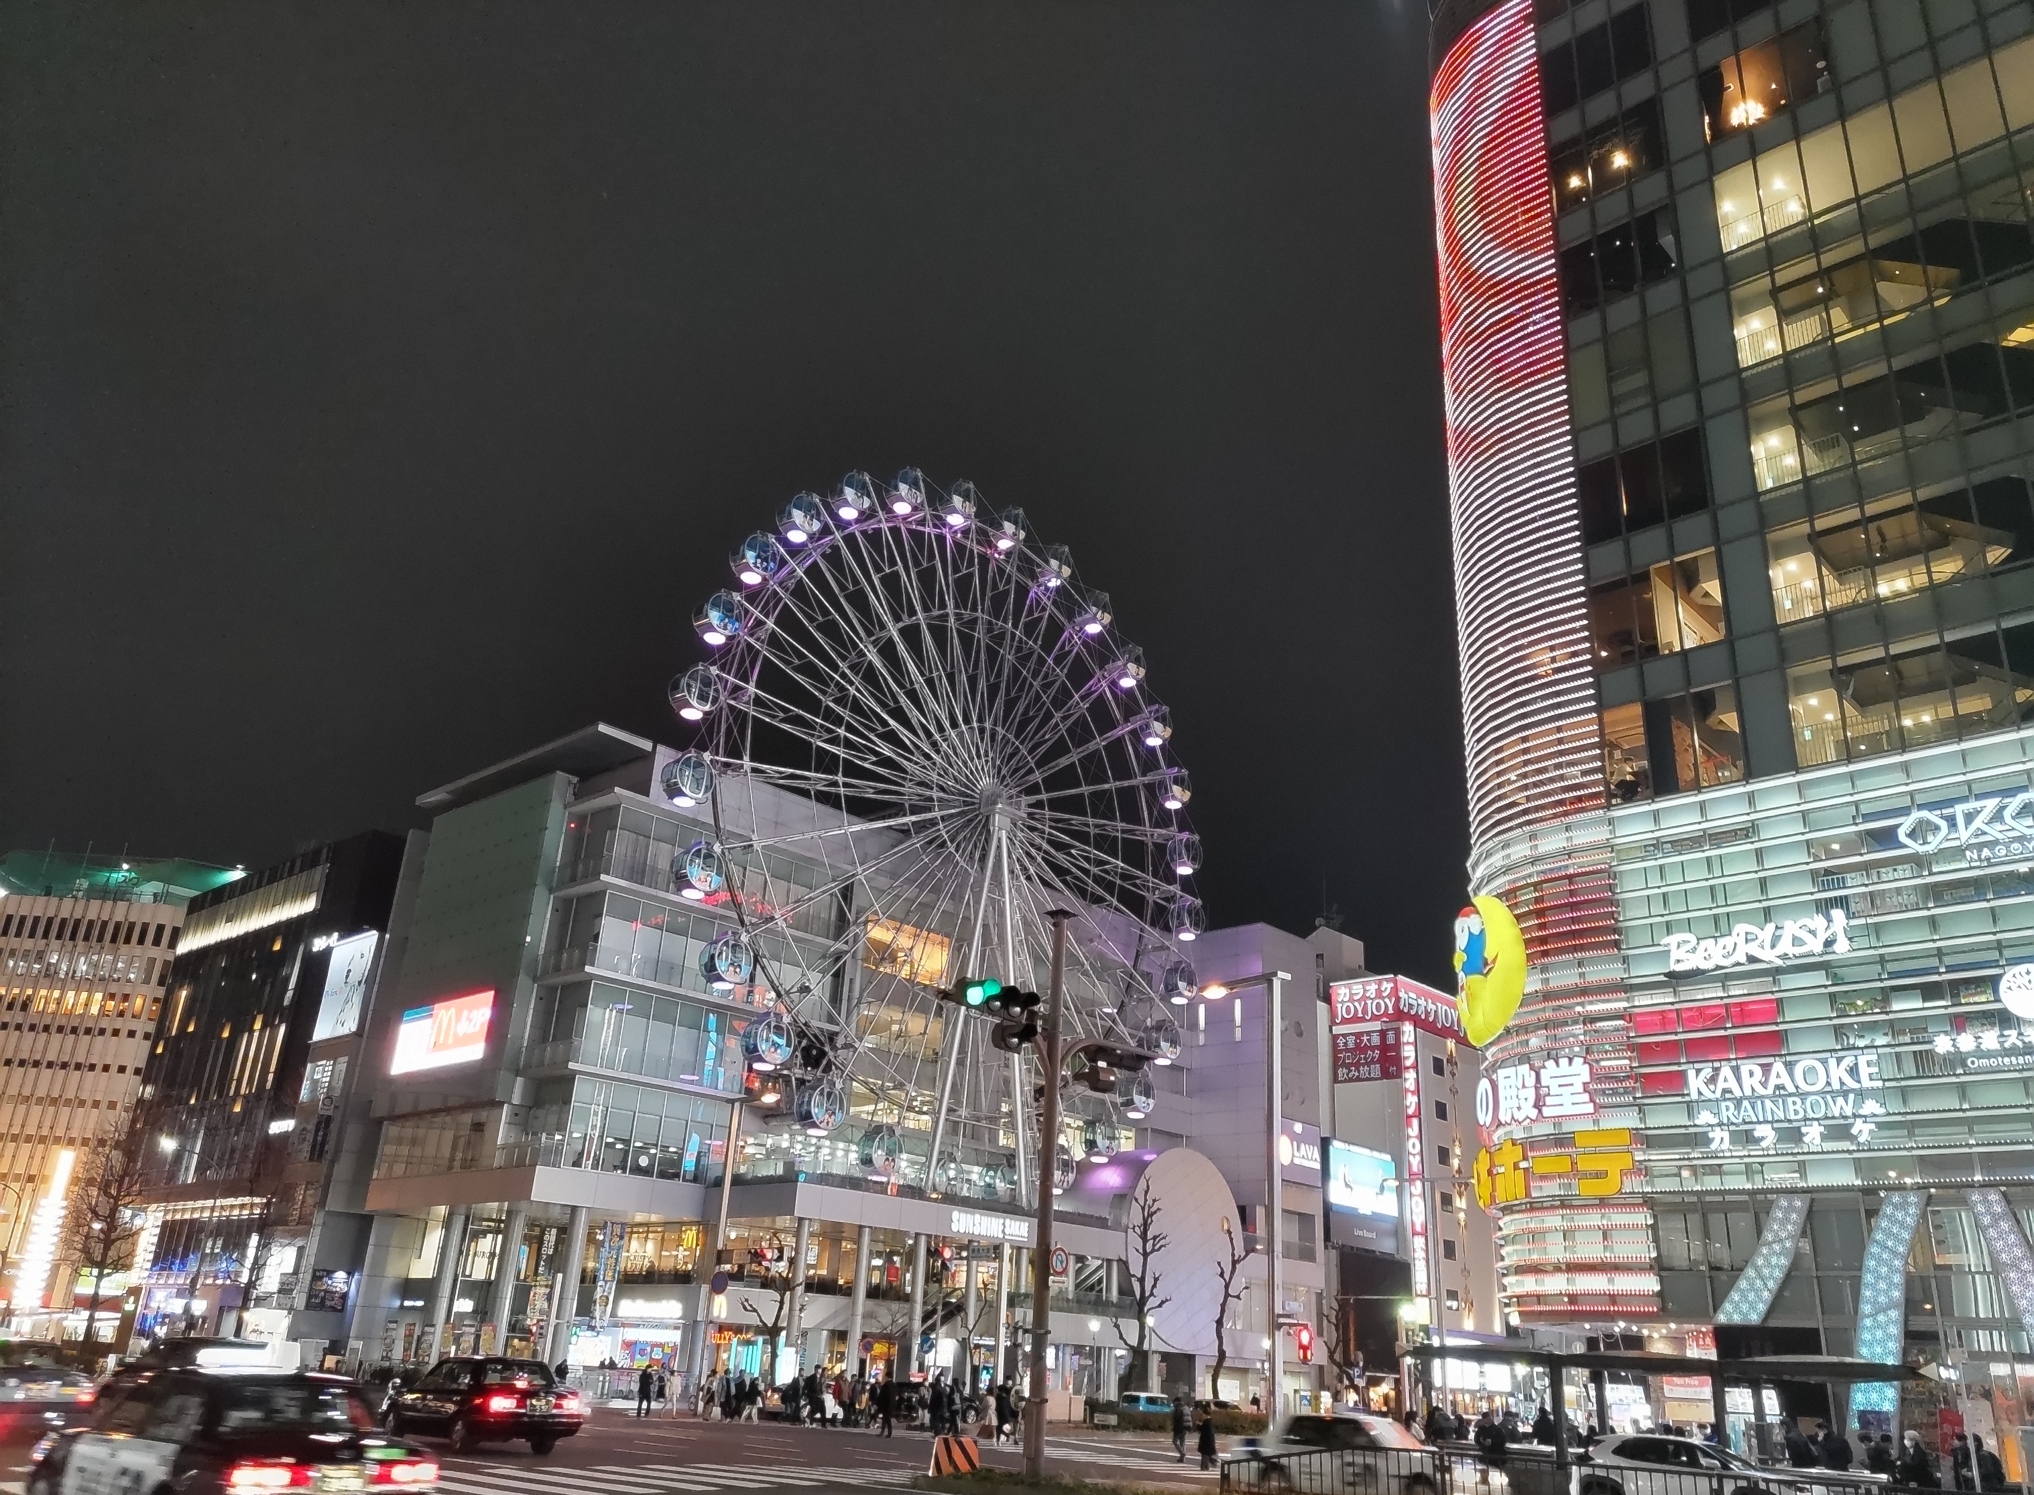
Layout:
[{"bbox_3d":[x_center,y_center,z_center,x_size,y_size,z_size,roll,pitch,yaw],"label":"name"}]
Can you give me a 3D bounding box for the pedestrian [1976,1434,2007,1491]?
[{"bbox_3d":[14.828,11.324,23.183,0.450,1.680,0.500,-9,-25,28],"label":"pedestrian"}]

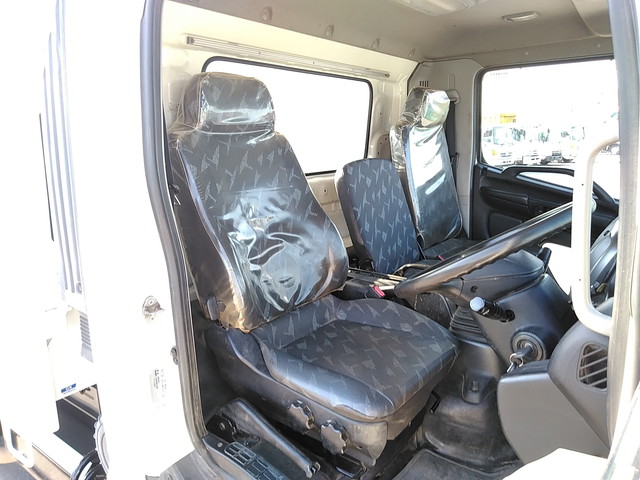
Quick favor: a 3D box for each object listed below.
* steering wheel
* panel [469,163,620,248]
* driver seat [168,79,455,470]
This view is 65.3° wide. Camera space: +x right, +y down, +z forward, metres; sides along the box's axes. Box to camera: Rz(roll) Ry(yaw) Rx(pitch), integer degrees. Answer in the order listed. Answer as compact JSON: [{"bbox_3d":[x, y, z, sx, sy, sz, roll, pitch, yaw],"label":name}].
[{"bbox_3d":[0.381,0.034,1.092,0.450,0.090,0.450,-31,-11,39],"label":"steering wheel"},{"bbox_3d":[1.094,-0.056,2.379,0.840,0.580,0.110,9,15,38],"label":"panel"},{"bbox_3d":[-0.020,0.007,1.447,0.860,0.970,0.540,9,15,38],"label":"driver seat"}]

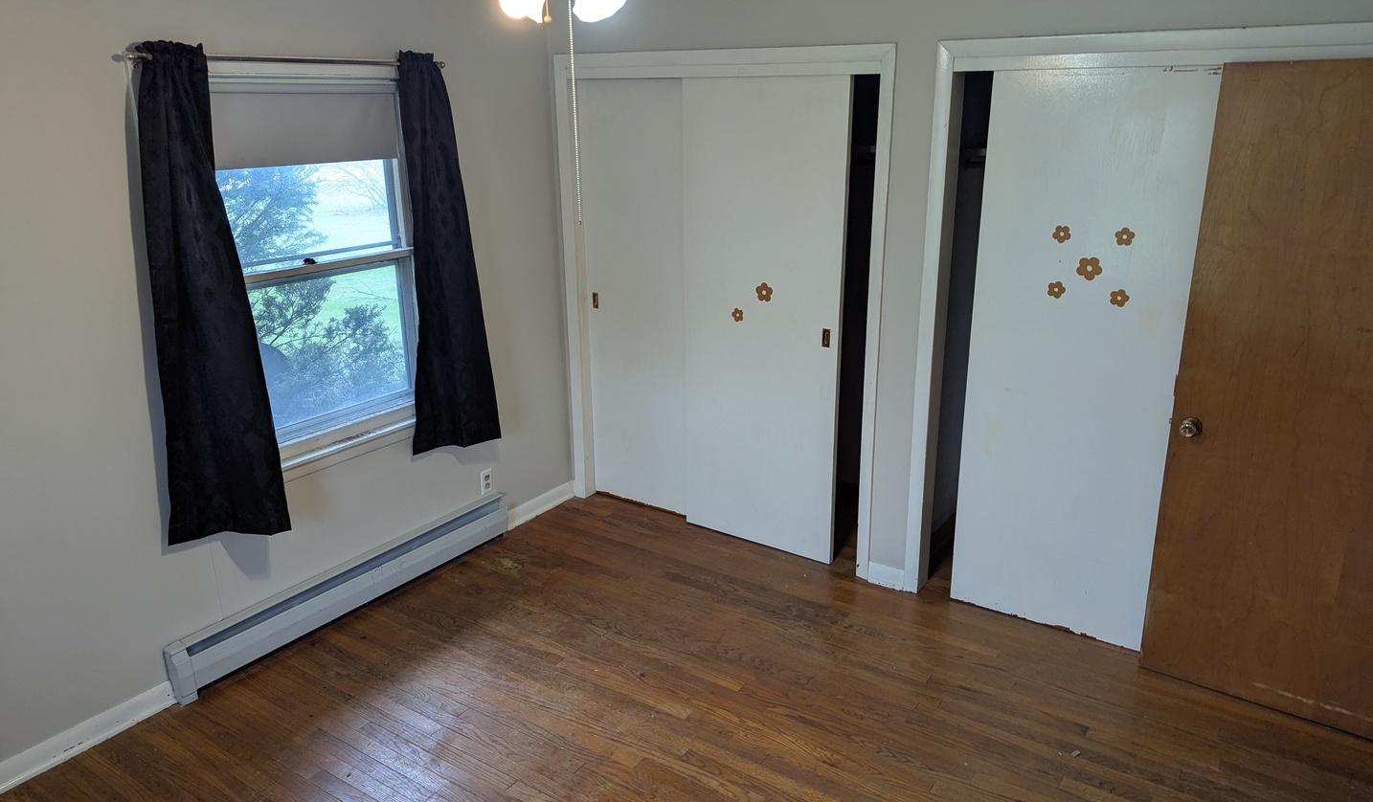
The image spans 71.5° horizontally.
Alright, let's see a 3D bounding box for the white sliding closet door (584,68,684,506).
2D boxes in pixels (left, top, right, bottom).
[{"bbox_3d":[-0.177,-0.442,4.474,0.750,2.033,0.038,11,21,33],"label":"white sliding closet door"}]

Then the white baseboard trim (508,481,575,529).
[{"bbox_3d":[-0.720,0.520,4.731,0.019,0.083,0.510,11,21,33],"label":"white baseboard trim"}]

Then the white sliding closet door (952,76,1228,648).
[{"bbox_3d":[1.385,-0.109,3.384,0.754,2.032,0.038,11,21,33],"label":"white sliding closet door"}]

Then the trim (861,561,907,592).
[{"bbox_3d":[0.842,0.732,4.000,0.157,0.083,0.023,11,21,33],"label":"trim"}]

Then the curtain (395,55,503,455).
[{"bbox_3d":[-0.982,-0.562,3.877,0.110,1.620,0.445,11,21,33],"label":"curtain"}]

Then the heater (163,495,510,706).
[{"bbox_3d":[-1.303,0.742,3.874,0.075,0.197,1.568,11,21,33],"label":"heater"}]

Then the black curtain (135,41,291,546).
[{"bbox_3d":[-1.568,-0.291,3.055,0.130,1.620,0.395,11,21,33],"label":"black curtain"}]

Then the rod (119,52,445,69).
[{"bbox_3d":[-1.300,-1.165,3.270,0.032,0.030,1.219,11,21,33],"label":"rod"}]

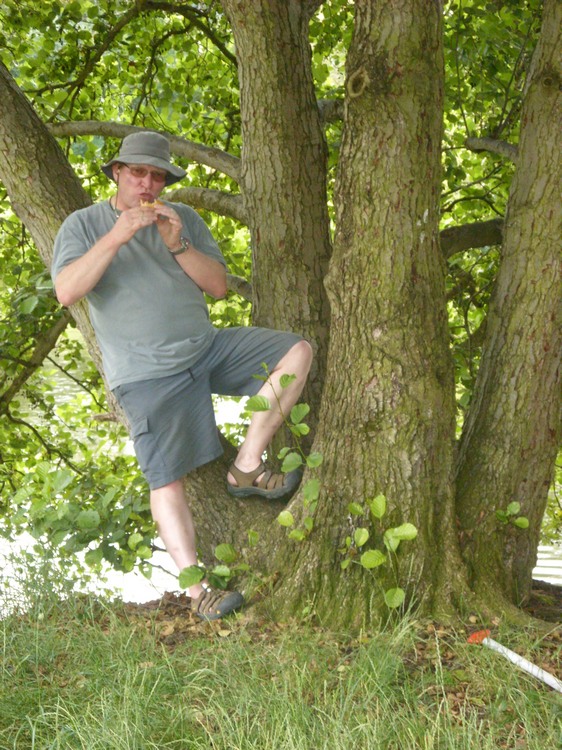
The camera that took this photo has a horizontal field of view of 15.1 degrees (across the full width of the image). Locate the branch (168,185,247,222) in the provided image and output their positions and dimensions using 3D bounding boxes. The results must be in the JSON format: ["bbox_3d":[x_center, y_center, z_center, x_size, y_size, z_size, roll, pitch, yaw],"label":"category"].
[{"bbox_3d":[-0.282,-0.658,8.150,0.310,0.140,0.160,0,4,0],"label":"branch"}]

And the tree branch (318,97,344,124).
[{"bbox_3d":[0.196,-1.028,8.250,0.110,0.105,0.120,0,4,0],"label":"tree branch"}]

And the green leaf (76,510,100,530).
[{"bbox_3d":[-0.735,0.555,8.100,0.090,0.075,0.040,0,4,0],"label":"green leaf"}]

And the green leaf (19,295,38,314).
[{"bbox_3d":[-0.987,-0.276,8.300,0.080,0.075,0.040,0,4,0],"label":"green leaf"}]

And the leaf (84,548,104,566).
[{"bbox_3d":[-0.712,0.696,8.100,0.078,0.070,0.040,0,4,0],"label":"leaf"}]

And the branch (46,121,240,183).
[{"bbox_3d":[-0.528,-0.858,8.150,0.750,0.220,0.200,0,4,0],"label":"branch"}]

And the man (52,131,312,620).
[{"bbox_3d":[-0.353,0.002,7.600,0.820,1.740,0.600,-1,4,-18],"label":"man"}]

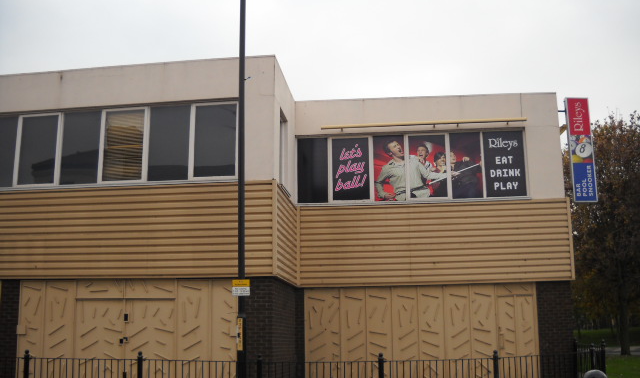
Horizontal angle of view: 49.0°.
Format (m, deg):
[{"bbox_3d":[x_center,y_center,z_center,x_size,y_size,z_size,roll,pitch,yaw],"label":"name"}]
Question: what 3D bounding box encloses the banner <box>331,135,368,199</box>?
[{"bbox_3d":[0.782,-0.529,17.982,0.946,1.654,0.100,-2,-12,7],"label":"banner"}]

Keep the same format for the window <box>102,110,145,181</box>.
[{"bbox_3d":[-4.073,-0.904,14.542,0.879,1.519,0.100,-2,-12,6],"label":"window"}]

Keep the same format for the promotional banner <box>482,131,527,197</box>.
[{"bbox_3d":[4.616,-0.636,17.537,1.002,1.705,0.100,-2,-12,7],"label":"promotional banner"}]

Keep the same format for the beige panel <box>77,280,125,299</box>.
[{"bbox_3d":[-4.430,2.030,14.200,1.050,0.400,0.070,-2,-11,7],"label":"beige panel"}]

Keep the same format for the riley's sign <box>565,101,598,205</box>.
[{"bbox_3d":[6.595,-0.969,17.780,0.551,2.710,0.200,-1,-12,4],"label":"riley's sign"}]

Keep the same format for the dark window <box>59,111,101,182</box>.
[{"bbox_3d":[-5.273,-0.917,15.474,0.916,1.656,0.100,-2,-12,7],"label":"dark window"}]

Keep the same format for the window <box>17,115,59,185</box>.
[{"bbox_3d":[-5.940,-0.810,14.785,0.865,1.518,0.100,-2,-12,6],"label":"window"}]

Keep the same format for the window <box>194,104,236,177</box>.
[{"bbox_3d":[-2.141,-0.986,14.327,0.875,1.538,0.100,-2,-12,6],"label":"window"}]

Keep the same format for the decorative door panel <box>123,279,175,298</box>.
[{"bbox_3d":[-3.535,2.109,14.612,1.104,0.380,0.100,-2,-12,7],"label":"decorative door panel"}]

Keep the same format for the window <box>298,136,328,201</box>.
[{"bbox_3d":[-0.170,-0.450,17.076,0.735,1.638,0.100,-2,-12,6],"label":"window"}]

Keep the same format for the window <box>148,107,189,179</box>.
[{"bbox_3d":[-3.103,-0.929,14.428,0.870,1.590,0.100,-2,-12,6],"label":"window"}]

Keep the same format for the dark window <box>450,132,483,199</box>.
[{"bbox_3d":[3.484,-0.550,16.700,0.721,1.633,0.100,-2,-12,6],"label":"dark window"}]

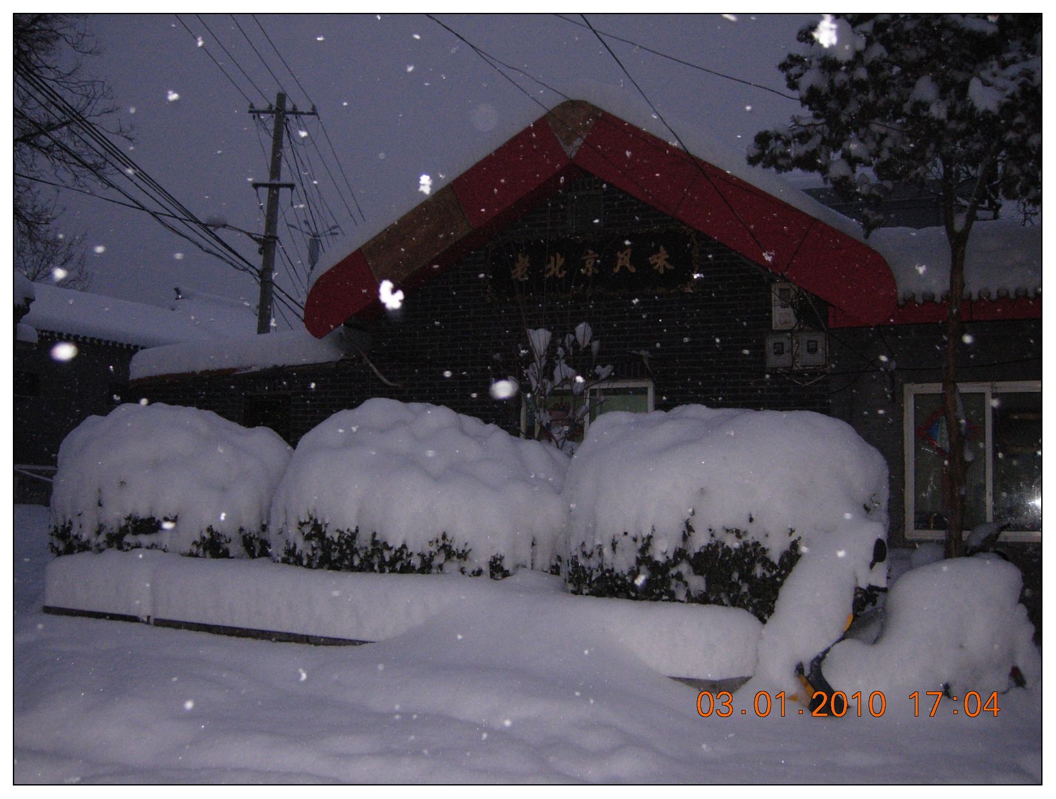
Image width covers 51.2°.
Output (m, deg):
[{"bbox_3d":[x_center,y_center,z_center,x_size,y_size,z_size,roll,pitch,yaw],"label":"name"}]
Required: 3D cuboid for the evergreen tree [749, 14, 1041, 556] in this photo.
[{"bbox_3d":[3.400,-0.926,8.770,3.200,6.000,3.100,-1,-3,27],"label":"evergreen tree"}]

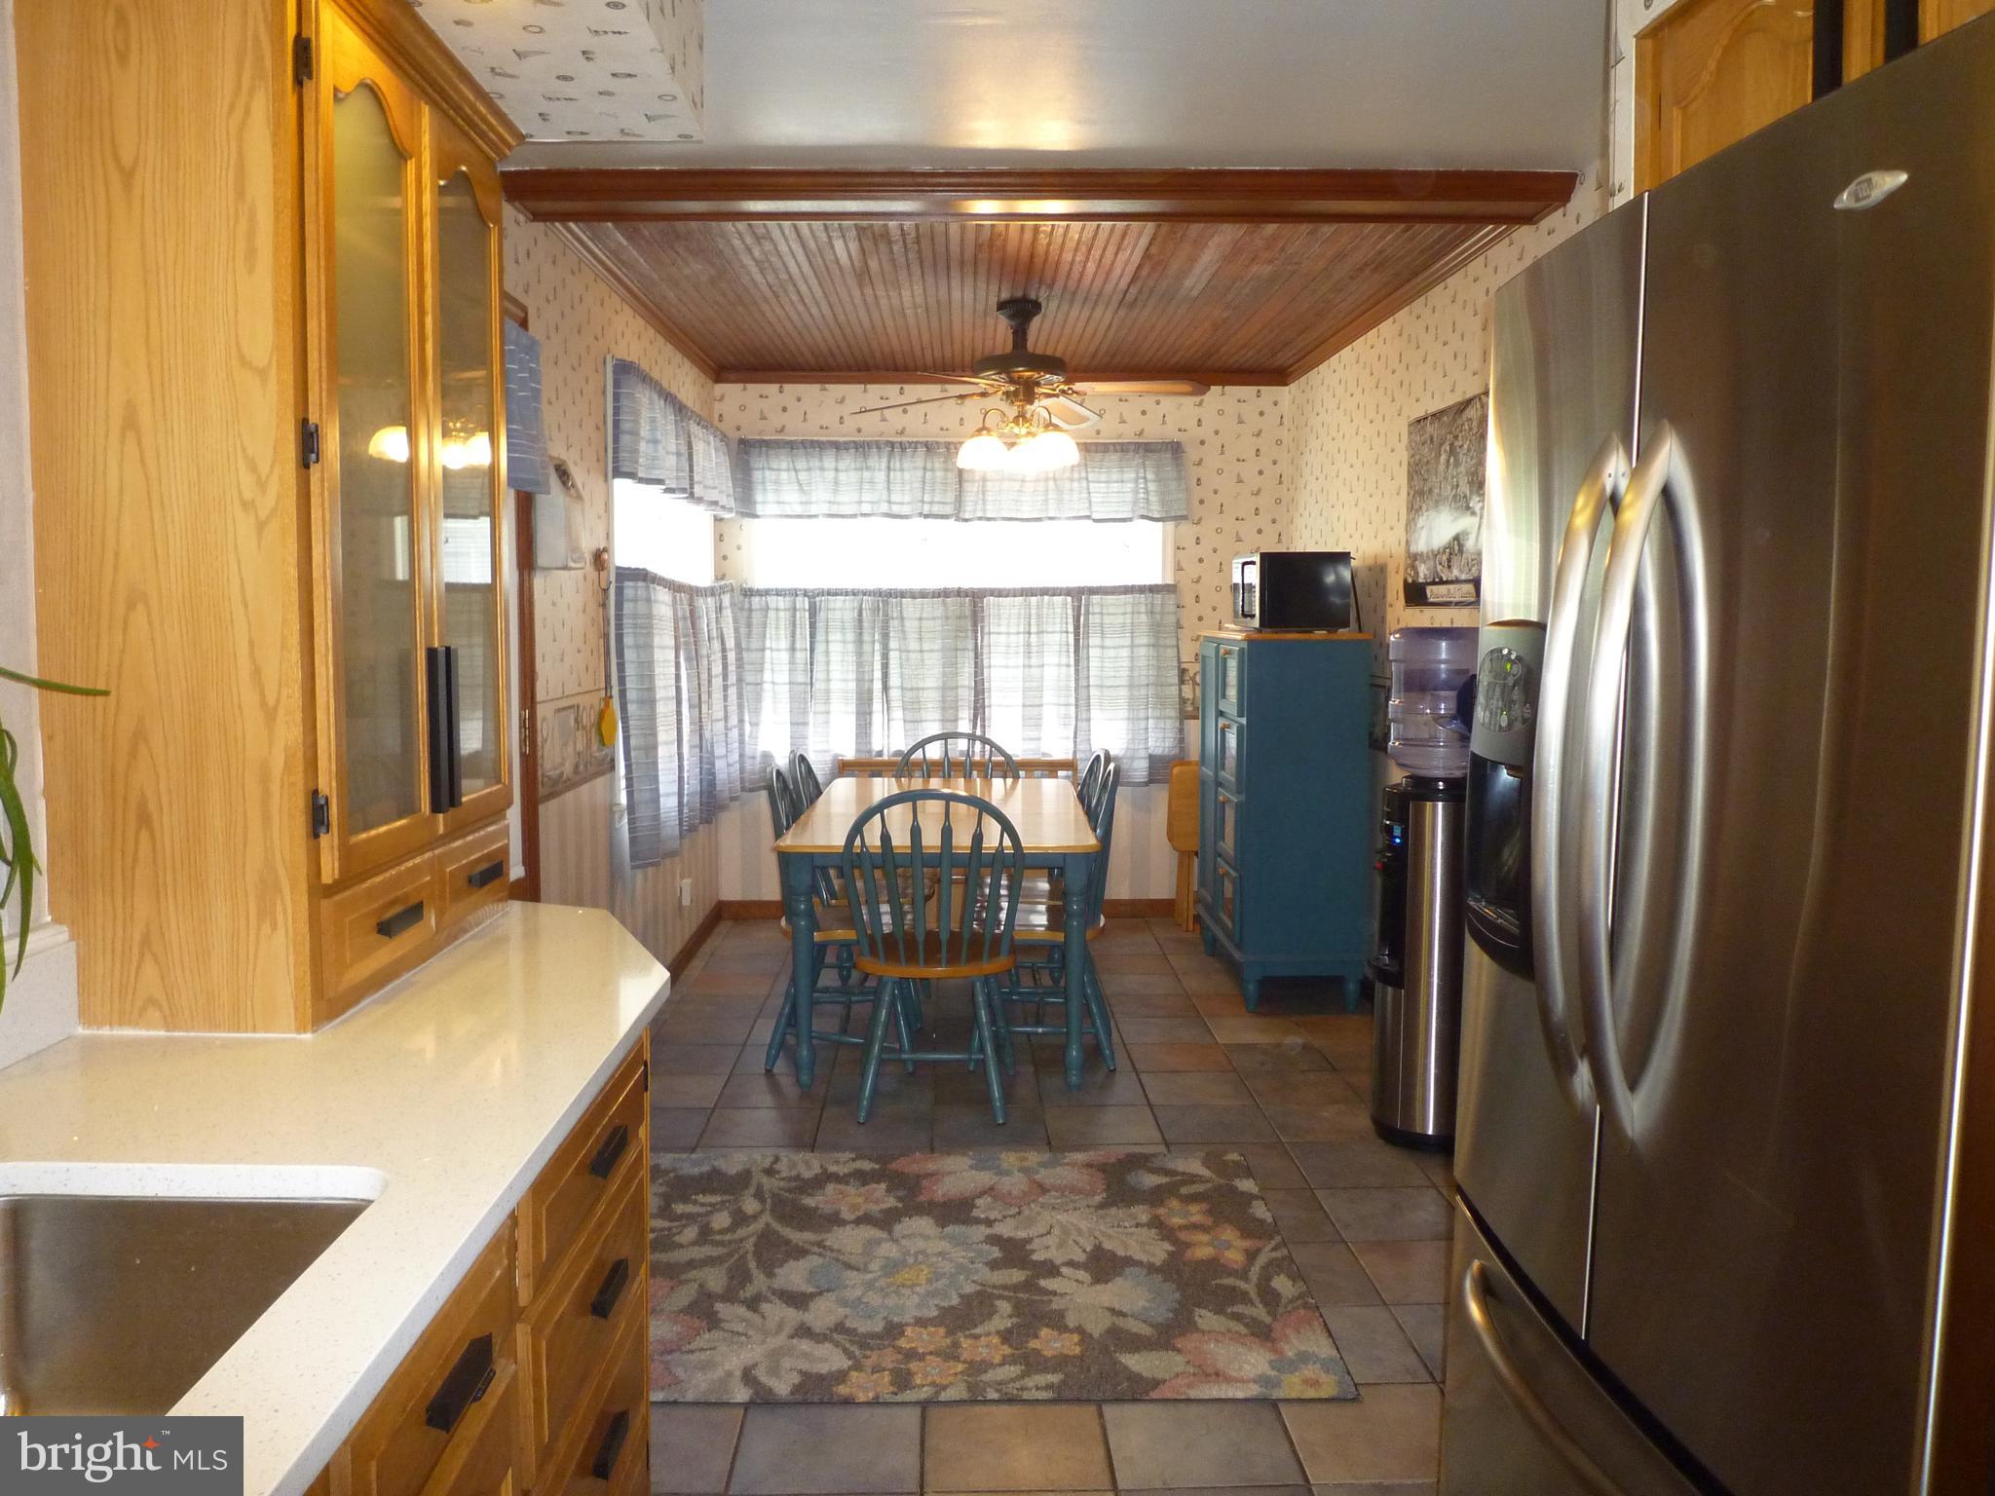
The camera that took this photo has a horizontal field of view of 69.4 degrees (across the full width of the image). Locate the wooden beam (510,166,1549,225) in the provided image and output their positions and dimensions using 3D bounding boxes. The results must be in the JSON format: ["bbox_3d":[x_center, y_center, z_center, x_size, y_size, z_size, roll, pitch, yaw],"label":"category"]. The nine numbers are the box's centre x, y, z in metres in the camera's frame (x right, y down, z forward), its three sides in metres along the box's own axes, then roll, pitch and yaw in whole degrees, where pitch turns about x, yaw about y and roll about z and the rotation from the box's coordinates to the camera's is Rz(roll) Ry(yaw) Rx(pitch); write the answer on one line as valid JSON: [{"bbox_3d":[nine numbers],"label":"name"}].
[{"bbox_3d":[0.128,-1.362,3.558,2.567,0.082,0.271,0,5,-2],"label":"wooden beam"}]

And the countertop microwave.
[{"bbox_3d":[1.072,-0.570,5.306,0.342,0.278,0.480,0,6,-2],"label":"countertop microwave"}]

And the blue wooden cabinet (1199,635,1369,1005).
[{"bbox_3d":[1.063,0.225,5.470,0.460,1.340,0.890,0,6,-2],"label":"blue wooden cabinet"}]

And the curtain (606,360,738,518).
[{"bbox_3d":[-1.180,-1.108,5.408,0.100,0.375,1.830,0,6,-2],"label":"curtain"}]

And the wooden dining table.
[{"bbox_3d":[-0.175,0.571,5.059,0.951,0.737,1.710,0,5,-1],"label":"wooden dining table"}]

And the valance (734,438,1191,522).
[{"bbox_3d":[-0.150,-1.184,6.368,2.010,0.363,0.110,0,6,-2],"label":"valance"}]

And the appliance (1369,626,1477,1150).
[{"bbox_3d":[1.196,0.364,3.893,0.357,1.373,0.320,0,5,-2],"label":"appliance"}]

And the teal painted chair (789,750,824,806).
[{"bbox_3d":[-0.483,0.470,5.095,0.503,0.927,0.473,0,5,-2],"label":"teal painted chair"}]

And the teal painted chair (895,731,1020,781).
[{"bbox_3d":[-0.153,0.416,5.621,0.500,0.930,0.530,0,6,-2],"label":"teal painted chair"}]

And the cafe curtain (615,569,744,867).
[{"bbox_3d":[-1.162,-0.168,5.391,0.121,0.941,1.946,0,5,-2],"label":"cafe curtain"}]

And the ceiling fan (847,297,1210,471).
[{"bbox_3d":[0.075,-1.223,4.865,1.300,0.550,1.300,0,6,-2],"label":"ceiling fan"}]

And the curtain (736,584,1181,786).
[{"bbox_3d":[-0.160,-0.279,6.457,1.990,0.912,0.110,0,6,-2],"label":"curtain"}]

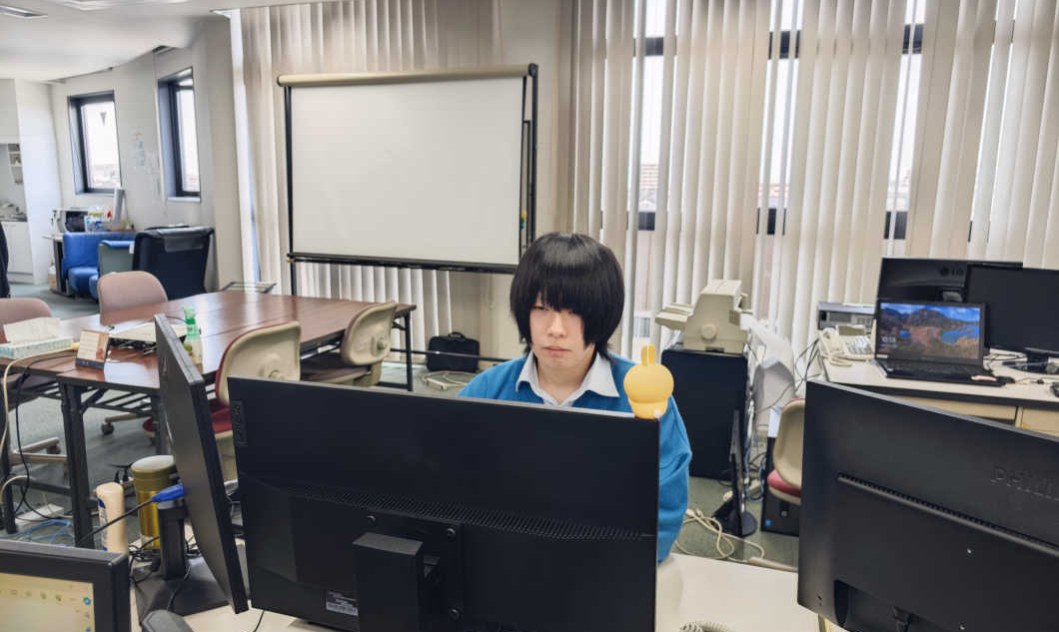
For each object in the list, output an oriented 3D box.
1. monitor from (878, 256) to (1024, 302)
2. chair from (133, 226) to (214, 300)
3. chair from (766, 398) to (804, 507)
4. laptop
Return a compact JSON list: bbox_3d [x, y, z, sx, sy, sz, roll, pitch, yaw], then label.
[{"bbox_3d":[1.681,-0.034,2.850,0.510,0.385,0.180,3,10,10],"label":"monitor"},{"bbox_3d":[-3.674,-0.410,7.243,0.650,0.900,0.680,6,11,30],"label":"chair"},{"bbox_3d":[0.941,0.577,2.073,0.520,0.820,0.560,4,10,19],"label":"chair"},{"bbox_3d":[1.473,0.090,2.542,0.357,0.245,0.253,4,10,17],"label":"laptop"}]

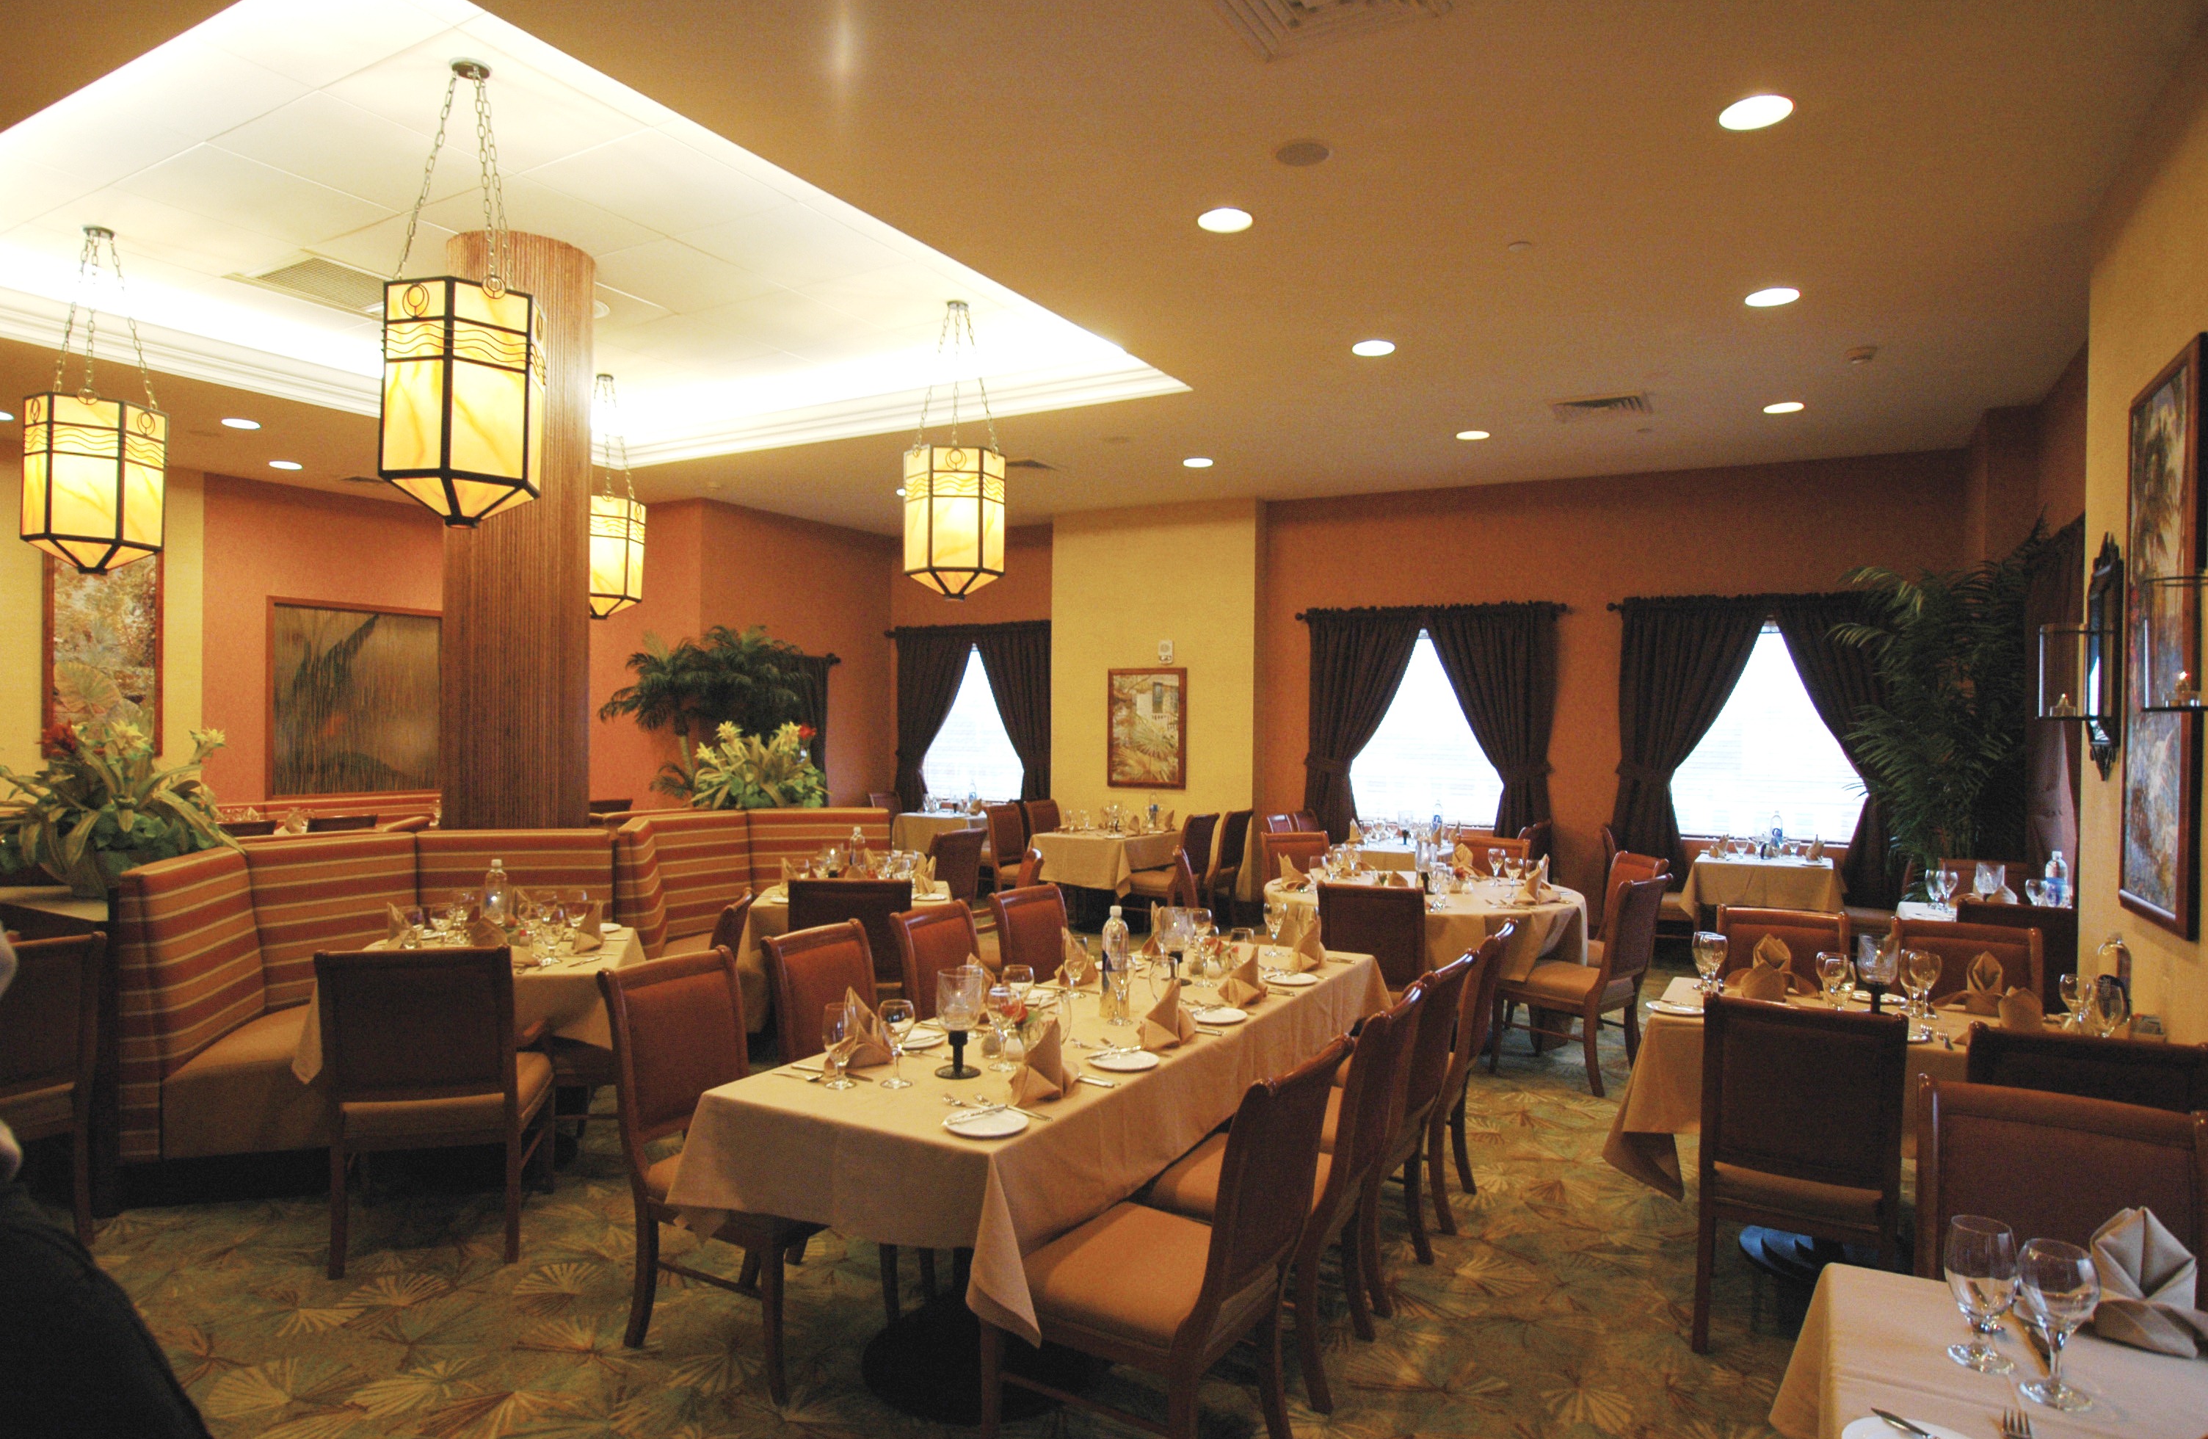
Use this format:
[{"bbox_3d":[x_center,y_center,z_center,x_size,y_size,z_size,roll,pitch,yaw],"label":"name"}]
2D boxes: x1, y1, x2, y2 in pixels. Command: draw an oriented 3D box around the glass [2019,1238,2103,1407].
[{"bbox_3d":[1.208,0.764,1.473,0.080,0.187,0.080,1,1,31],"label":"glass"}]

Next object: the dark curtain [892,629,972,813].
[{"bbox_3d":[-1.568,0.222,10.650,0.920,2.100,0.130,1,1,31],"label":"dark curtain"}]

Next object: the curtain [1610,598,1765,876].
[{"bbox_3d":[3.521,0.152,7.047,0.880,1.800,0.160,1,1,29],"label":"curtain"}]

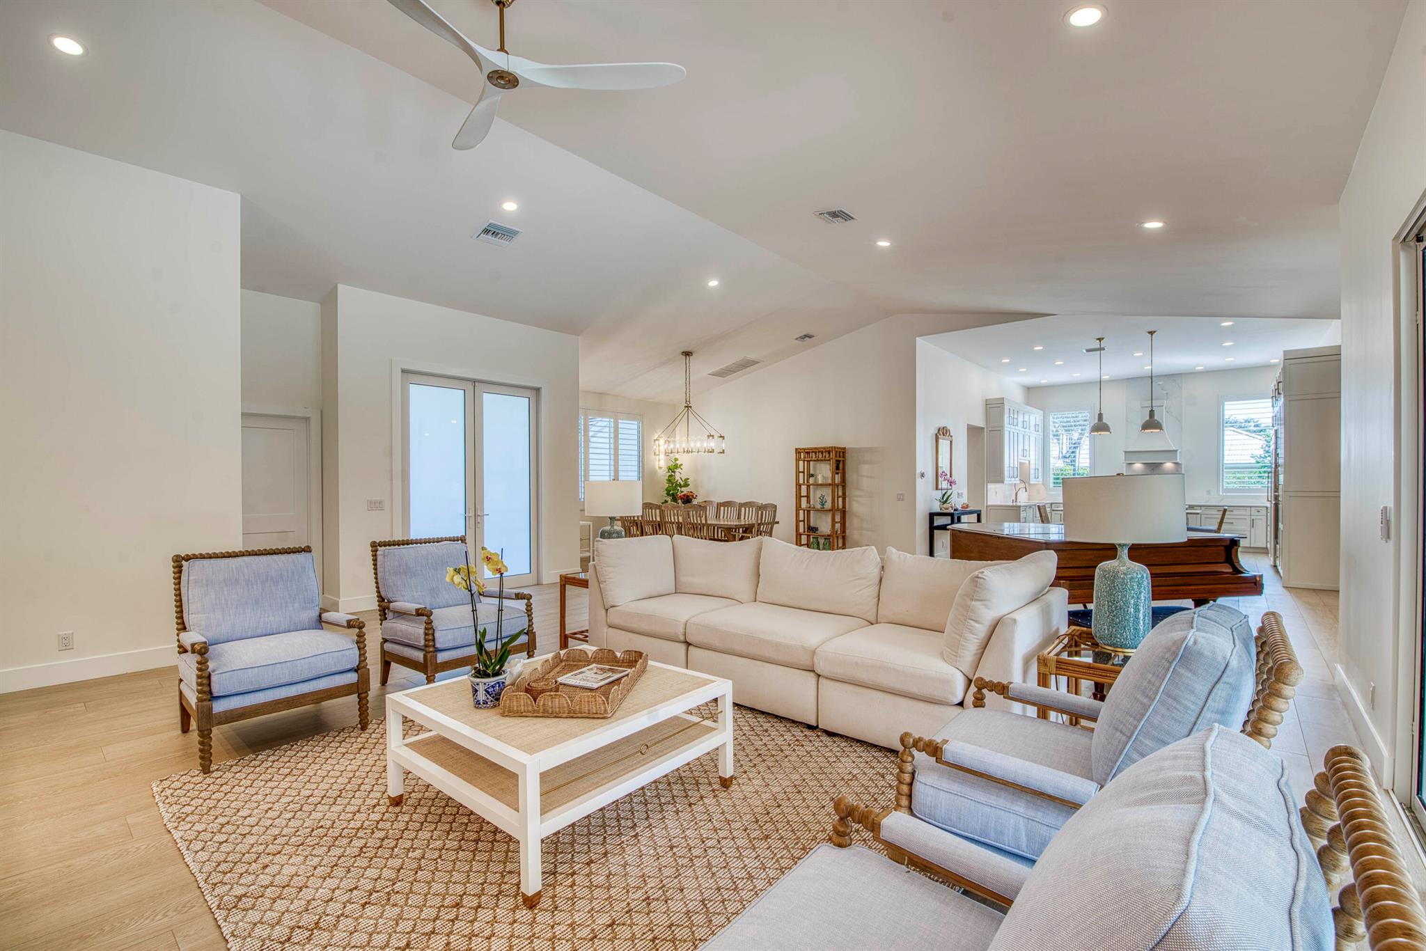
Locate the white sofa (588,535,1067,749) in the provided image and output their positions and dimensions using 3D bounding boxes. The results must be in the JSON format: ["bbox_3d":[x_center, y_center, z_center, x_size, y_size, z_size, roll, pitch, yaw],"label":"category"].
[{"bbox_3d":[0.530,0.930,3.905,2.880,0.940,1.020,0,0,40],"label":"white sofa"}]

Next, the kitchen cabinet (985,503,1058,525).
[{"bbox_3d":[6.069,0.961,11.559,0.620,0.920,3.000,-1,0,39],"label":"kitchen cabinet"}]

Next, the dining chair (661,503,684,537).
[{"bbox_3d":[-0.400,0.900,8.550,0.470,1.000,0.550,0,0,41],"label":"dining chair"}]

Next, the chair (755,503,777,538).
[{"bbox_3d":[0.561,0.916,8.248,0.560,1.040,0.480,-1,0,39],"label":"chair"}]

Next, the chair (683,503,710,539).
[{"bbox_3d":[-0.083,0.920,8.381,0.480,1.040,0.560,-1,0,39],"label":"chair"}]

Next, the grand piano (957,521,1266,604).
[{"bbox_3d":[2.630,0.900,4.250,1.480,1.000,1.450,0,0,-11],"label":"grand piano"}]

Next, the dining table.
[{"bbox_3d":[-0.290,1.025,8.900,2.200,0.750,1.080,0,0,41],"label":"dining table"}]

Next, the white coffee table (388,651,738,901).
[{"bbox_3d":[-0.650,1.169,2.618,1.041,0.466,1.052,-1,0,39],"label":"white coffee table"}]

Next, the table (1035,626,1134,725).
[{"bbox_3d":[1.920,1.110,2.800,0.560,0.580,0.650,0,0,41],"label":"table"}]

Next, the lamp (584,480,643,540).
[{"bbox_3d":[-0.860,0.435,5.120,0.480,0.800,0.480,0,0,0],"label":"lamp"}]

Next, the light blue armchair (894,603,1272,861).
[{"bbox_3d":[1.166,0.909,1.842,0.917,0.986,0.757,-1,0,41],"label":"light blue armchair"}]

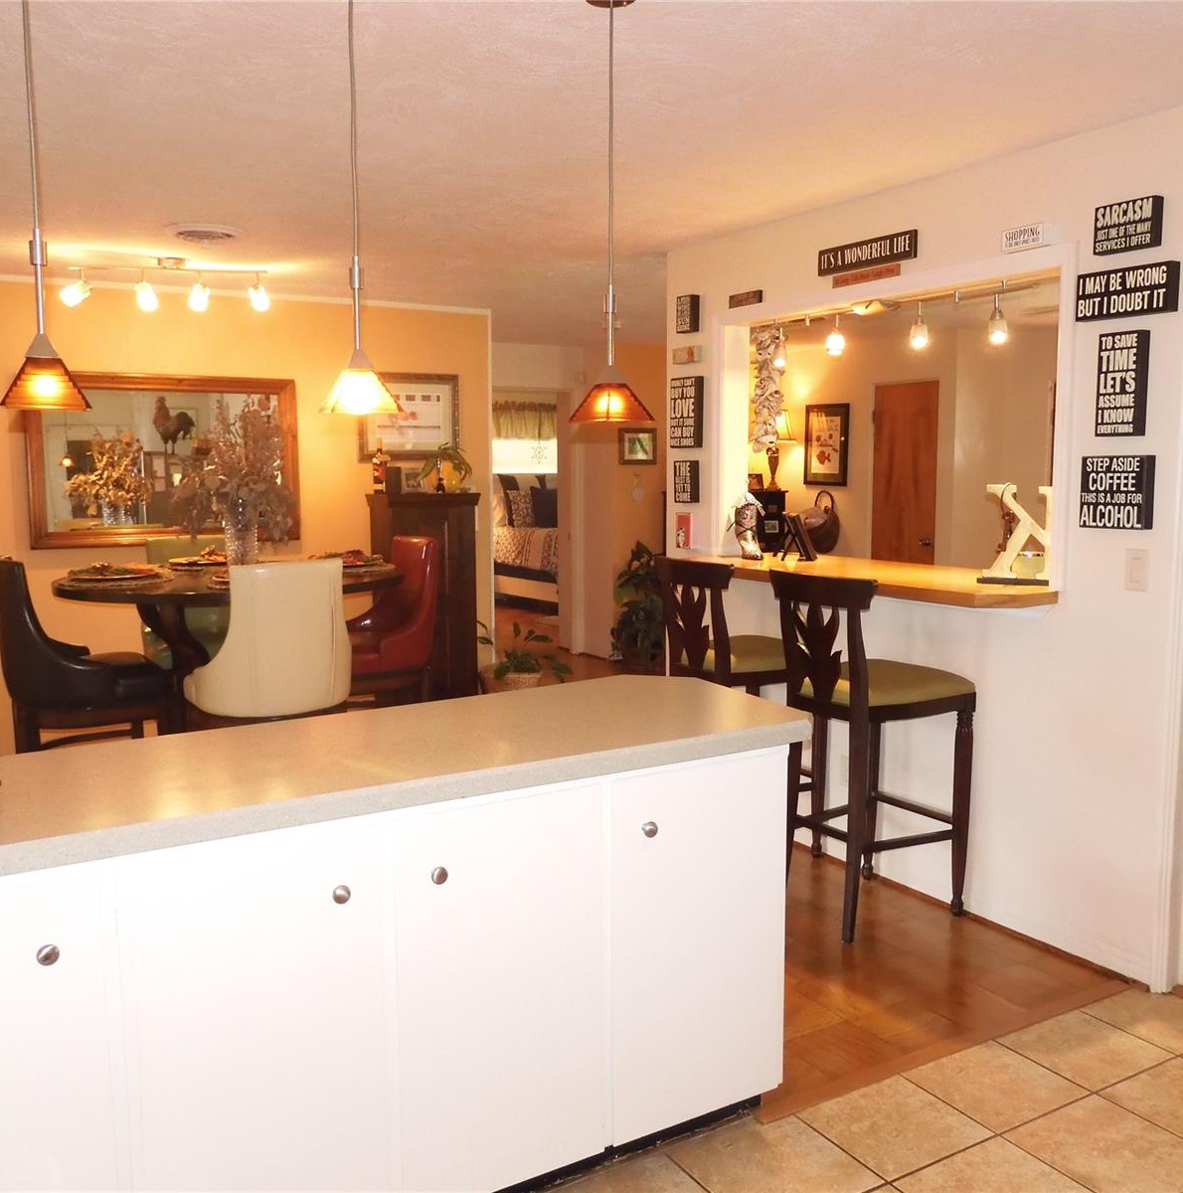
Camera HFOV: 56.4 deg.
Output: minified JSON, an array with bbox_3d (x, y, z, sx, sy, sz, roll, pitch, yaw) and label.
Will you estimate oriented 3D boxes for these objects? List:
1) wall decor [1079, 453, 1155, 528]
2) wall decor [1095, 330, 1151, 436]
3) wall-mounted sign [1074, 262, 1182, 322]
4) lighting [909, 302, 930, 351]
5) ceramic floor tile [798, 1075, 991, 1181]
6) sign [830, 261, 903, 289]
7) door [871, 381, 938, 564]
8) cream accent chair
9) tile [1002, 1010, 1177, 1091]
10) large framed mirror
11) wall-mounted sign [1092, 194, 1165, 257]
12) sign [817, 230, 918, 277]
[{"bbox_3d":[1.459,-0.288,3.060,0.052,0.197,0.180,-4,7,-32],"label":"wall decor"},{"bbox_3d":[1.460,-0.581,3.031,0.050,0.280,0.115,-4,7,-32],"label":"wall decor"},{"bbox_3d":[1.456,-0.824,3.000,0.039,0.126,0.266,-4,8,-32],"label":"wall-mounted sign"},{"bbox_3d":[1.136,-0.934,3.822,0.070,0.165,0.070,-4,7,-31],"label":"lighting"},{"bbox_3d":[0.691,1.205,2.507,0.333,0.010,0.288,-4,7,-31],"label":"ceramic floor tile"},{"bbox_3d":[0.948,-1.101,3.798,0.012,0.037,0.313,-4,8,-32],"label":"sign"},{"bbox_3d":[2.296,-0.540,8.091,0.040,2.007,0.594,-4,8,-32],"label":"door"},{"bbox_3d":[-1.122,0.453,3.831,0.520,1.170,0.570,-5,8,-38],"label":"cream accent chair"},{"bbox_3d":[1.250,1.145,2.781,0.320,0.010,0.272,-4,8,-31],"label":"tile"},{"bbox_3d":[-2.239,-0.722,5.871,1.359,0.893,0.045,-4,7,-31],"label":"large framed mirror"},{"bbox_3d":[1.455,-1.000,2.990,0.050,0.127,0.157,-4,7,-32],"label":"wall-mounted sign"},{"bbox_3d":[0.974,-1.210,3.913,0.024,0.092,0.465,-4,7,-31],"label":"sign"}]

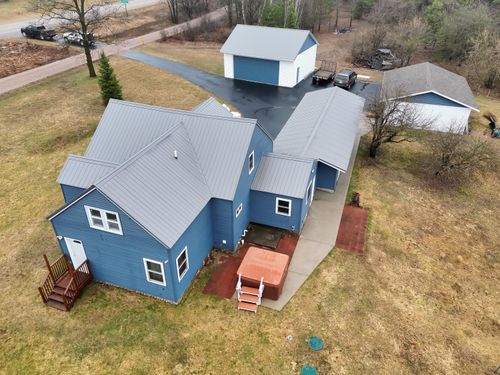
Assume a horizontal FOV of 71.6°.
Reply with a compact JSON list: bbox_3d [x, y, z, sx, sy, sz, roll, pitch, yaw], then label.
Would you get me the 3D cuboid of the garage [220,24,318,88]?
[{"bbox_3d":[2.827,-17.405,44.493,10.100,5.550,9.600,16,36,23],"label":"garage"}]

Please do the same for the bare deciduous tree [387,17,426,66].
[{"bbox_3d":[22.217,-20.793,49.377,5.200,6.600,5.200,16,36,23],"label":"bare deciduous tree"}]

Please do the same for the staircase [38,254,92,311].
[{"bbox_3d":[-8.294,4.144,15.547,1.400,1.750,1.900,11,35,16],"label":"staircase"}]

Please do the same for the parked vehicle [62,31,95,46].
[{"bbox_3d":[-27.867,-23.990,56.008,5.000,1.750,1.900,10,34,14],"label":"parked vehicle"}]

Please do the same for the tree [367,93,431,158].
[{"bbox_3d":[10.708,-4.254,25.216,4.500,4.700,4.300,11,35,16],"label":"tree"}]

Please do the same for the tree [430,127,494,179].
[{"bbox_3d":[15.647,-2.663,25.649,4.536,3.468,4.536,11,34,16],"label":"tree"}]

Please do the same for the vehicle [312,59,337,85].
[{"bbox_3d":[9.451,-14.416,43.269,2.000,1.900,3.800,14,35,20],"label":"vehicle"}]

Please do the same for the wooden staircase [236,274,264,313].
[{"bbox_3d":[0.034,4.850,15.773,1.067,1.094,1.201,11,34,16],"label":"wooden staircase"}]

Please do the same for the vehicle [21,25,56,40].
[{"bbox_3d":[-37.069,-26.962,60.621,6.000,1.900,2.000,7,34,11],"label":"vehicle"}]

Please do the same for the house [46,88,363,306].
[{"bbox_3d":[-0.315,-4.287,25.311,15.308,6.363,26.947,11,34,16],"label":"house"}]

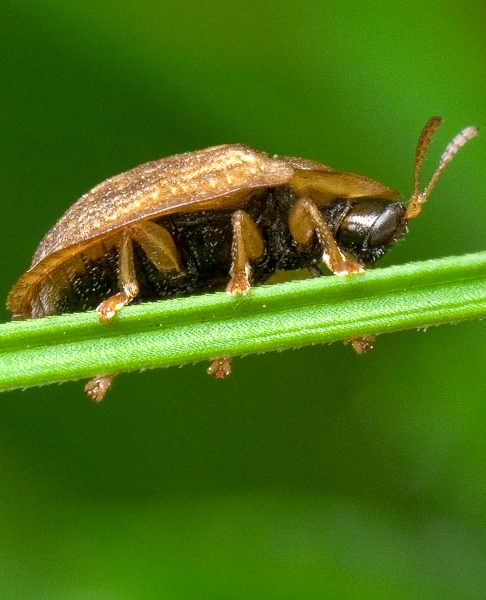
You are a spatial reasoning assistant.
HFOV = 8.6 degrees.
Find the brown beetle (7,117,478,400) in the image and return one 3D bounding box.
[{"bbox_3d":[0.000,-0.001,0.050,0.008,0.003,0.004,-10,-23,-4],"label":"brown beetle"}]

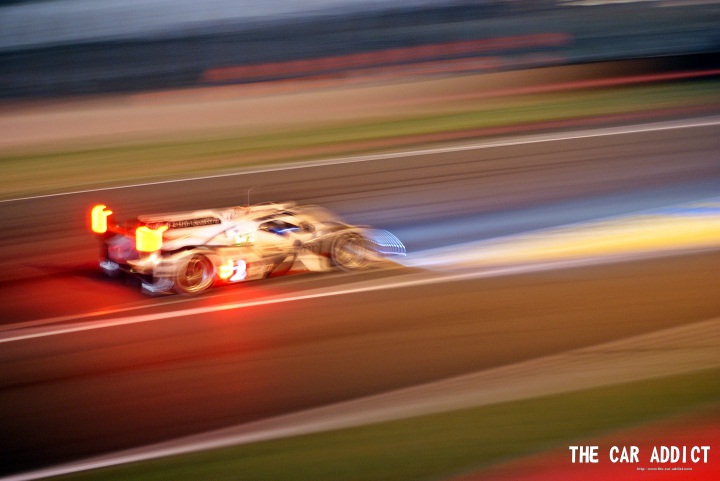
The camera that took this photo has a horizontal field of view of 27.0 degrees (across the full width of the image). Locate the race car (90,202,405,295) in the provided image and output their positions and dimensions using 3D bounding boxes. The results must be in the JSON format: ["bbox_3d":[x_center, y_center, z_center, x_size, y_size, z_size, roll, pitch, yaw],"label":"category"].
[{"bbox_3d":[-1.800,-0.024,24.400,4.650,1.050,2.000,-7,16,-33],"label":"race car"}]

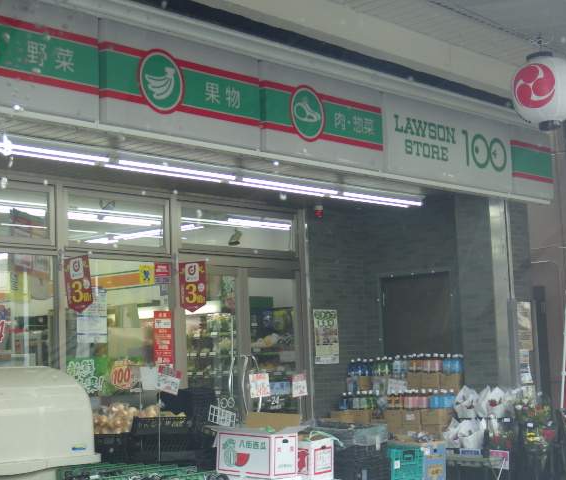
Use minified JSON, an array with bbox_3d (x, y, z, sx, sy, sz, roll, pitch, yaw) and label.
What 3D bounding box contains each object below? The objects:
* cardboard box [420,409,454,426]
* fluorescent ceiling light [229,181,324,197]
[{"bbox_3d":[1.383,1.568,10.182,0.211,0.148,0.250,-9,-9,42],"label":"cardboard box"},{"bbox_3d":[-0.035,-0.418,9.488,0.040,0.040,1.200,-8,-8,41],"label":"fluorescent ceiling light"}]

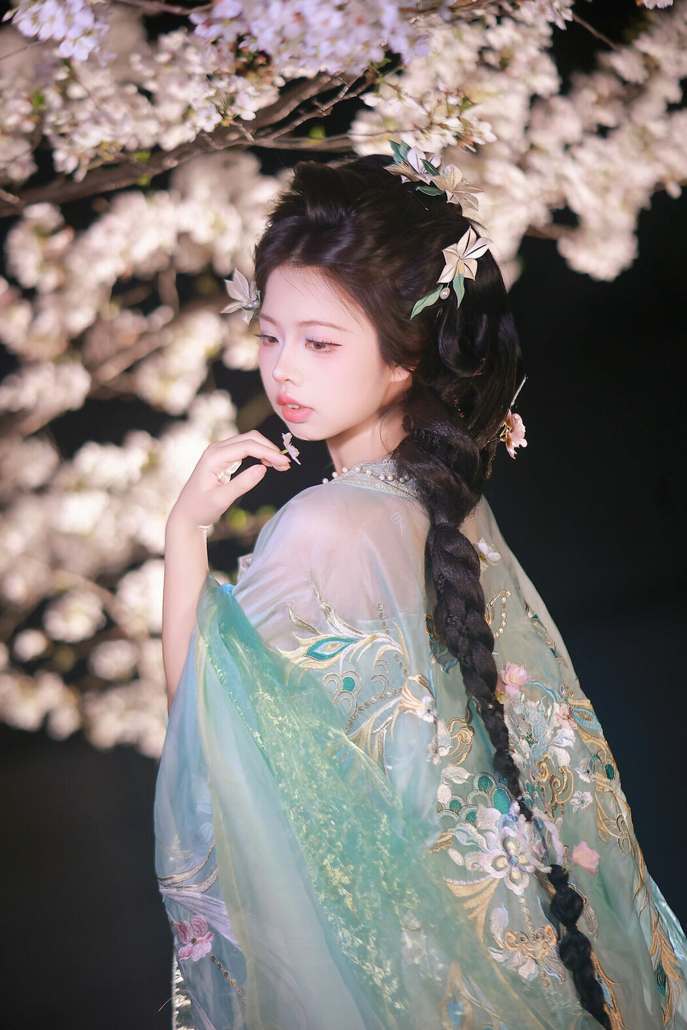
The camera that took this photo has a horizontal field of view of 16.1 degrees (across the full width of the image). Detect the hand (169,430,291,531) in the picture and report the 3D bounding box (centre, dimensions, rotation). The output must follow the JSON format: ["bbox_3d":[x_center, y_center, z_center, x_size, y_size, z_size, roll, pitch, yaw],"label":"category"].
[{"bbox_3d":[-0.118,-0.036,2.520,0.125,0.105,0.080,0,2,0],"label":"hand"}]

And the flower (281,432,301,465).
[{"bbox_3d":[-0.054,-0.069,2.510,0.017,0.036,0.034,-25,0,0],"label":"flower"}]

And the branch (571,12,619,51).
[{"bbox_3d":[0.284,-0.547,2.750,0.072,0.008,0.008,40,0,0],"label":"branch"}]

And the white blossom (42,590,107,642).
[{"bbox_3d":[-0.359,0.134,3.250,0.080,0.070,0.070,0,2,0],"label":"white blossom"}]

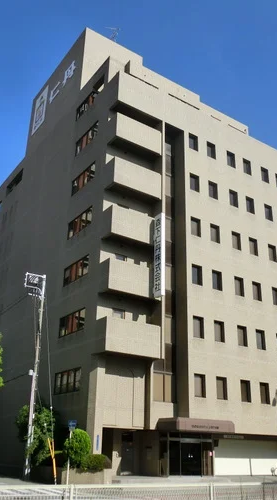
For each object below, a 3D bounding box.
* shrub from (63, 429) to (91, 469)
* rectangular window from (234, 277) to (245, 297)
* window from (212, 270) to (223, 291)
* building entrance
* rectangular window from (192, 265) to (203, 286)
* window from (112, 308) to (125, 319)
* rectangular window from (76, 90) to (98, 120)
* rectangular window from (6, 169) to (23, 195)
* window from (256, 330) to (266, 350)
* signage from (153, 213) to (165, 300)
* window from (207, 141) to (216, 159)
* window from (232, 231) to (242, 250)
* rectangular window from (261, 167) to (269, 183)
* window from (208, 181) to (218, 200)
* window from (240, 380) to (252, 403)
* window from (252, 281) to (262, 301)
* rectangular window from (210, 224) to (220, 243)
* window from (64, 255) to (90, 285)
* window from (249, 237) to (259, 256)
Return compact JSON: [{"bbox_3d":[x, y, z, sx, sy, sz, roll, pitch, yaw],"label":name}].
[{"bbox_3d":[-3.014,9.809,24.269,1.307,1.807,1.307,1,-23,0],"label":"shrub"},{"bbox_3d":[7.899,2.906,38.861,0.904,1.482,0.200,16,-27,-30],"label":"rectangular window"},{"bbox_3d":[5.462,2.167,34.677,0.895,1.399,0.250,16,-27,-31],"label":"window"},{"bbox_3d":[3.314,13.797,33.243,3.871,2.658,0.790,16,-27,-30],"label":"building entrance"},{"bbox_3d":[4.037,1.750,34.183,0.891,1.382,0.150,16,-27,-31],"label":"rectangular window"},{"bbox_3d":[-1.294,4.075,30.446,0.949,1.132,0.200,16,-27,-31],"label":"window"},{"bbox_3d":[-3.842,-11.227,37.657,0.200,1.212,3.277,16,-27,-31],"label":"rectangular window"},{"bbox_3d":[-13.016,-7.044,52.027,0.300,1.294,4.461,16,-27,-31],"label":"rectangular window"},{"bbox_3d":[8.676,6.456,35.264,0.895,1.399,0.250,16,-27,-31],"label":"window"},{"bbox_3d":[1.395,0.332,31.760,0.292,5.658,0.730,16,-27,-31],"label":"signage"},{"bbox_3d":[5.411,-7.450,36.936,0.828,1.295,0.200,16,-27,-31],"label":"window"},{"bbox_3d":[7.299,-0.666,37.018,0.875,1.358,0.214,16,-27,-31],"label":"window"},{"bbox_3d":[10.206,-6.069,39.883,0.828,1.295,0.200,16,-27,-31],"label":"rectangular window"},{"bbox_3d":[5.734,-4.600,38.027,0.891,1.382,0.150,16,-27,-31],"label":"window"},{"bbox_3d":[7.244,9.583,33.367,0.891,1.382,0.150,16,-27,-31],"label":"window"},{"bbox_3d":[8.315,2.955,34.768,0.828,1.295,0.200,16,-27,-31],"label":"window"},{"bbox_3d":[5.522,-1.174,35.901,0.875,1.358,0.214,16,-27,-31],"label":"rectangular window"},{"bbox_3d":[-4.577,1.590,36.570,0.200,1.433,3.841,16,-27,-30],"label":"window"},{"bbox_3d":[9.002,-0.241,38.673,0.891,1.382,0.150,16,-27,-31],"label":"window"}]

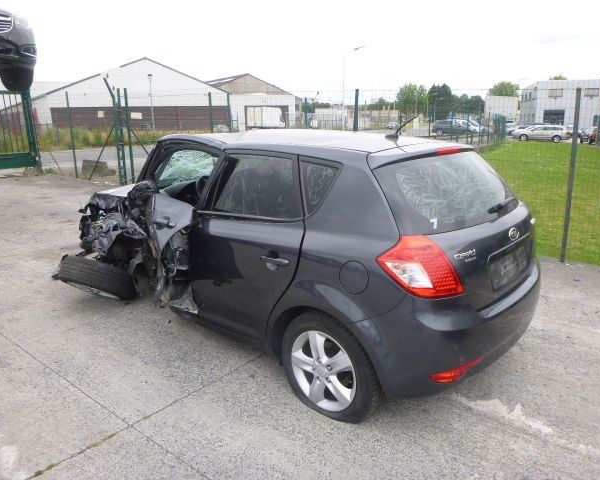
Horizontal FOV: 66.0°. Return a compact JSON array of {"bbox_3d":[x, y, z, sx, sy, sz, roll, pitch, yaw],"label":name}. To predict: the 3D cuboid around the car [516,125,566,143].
[{"bbox_3d":[19.400,-8.800,38.000,4.650,1.500,1.800,0,14,2],"label":"car"}]

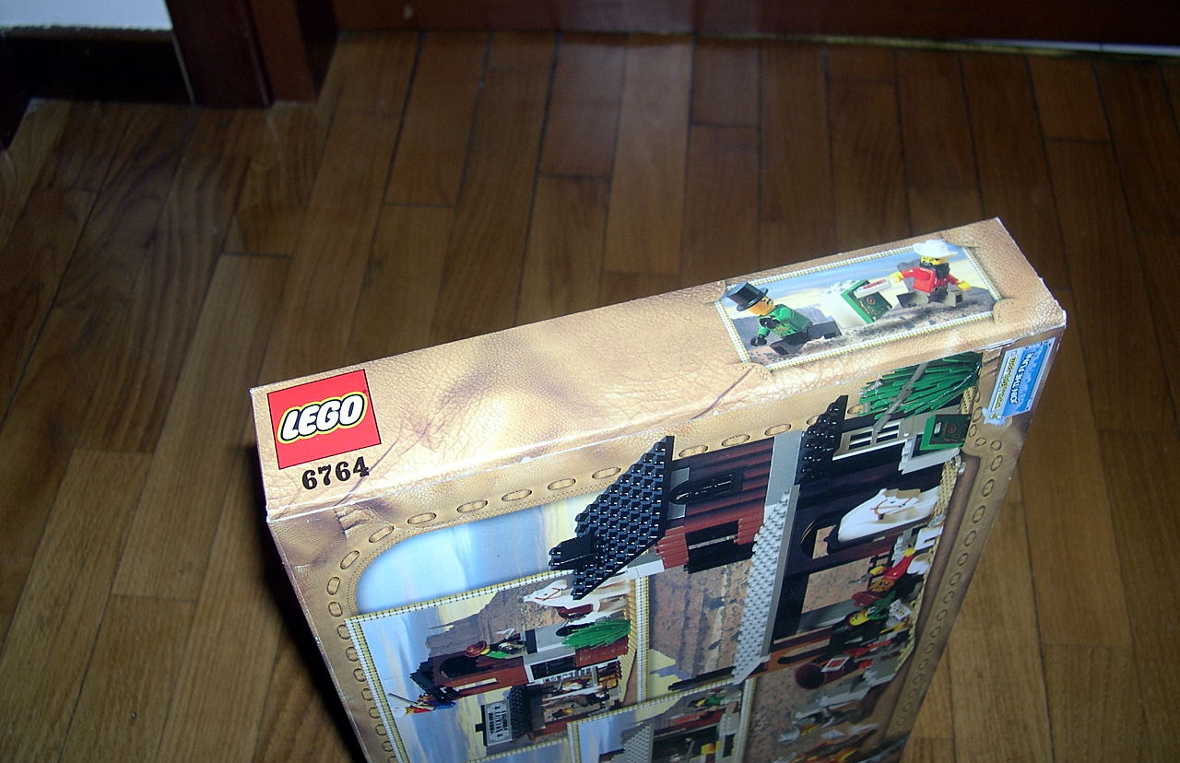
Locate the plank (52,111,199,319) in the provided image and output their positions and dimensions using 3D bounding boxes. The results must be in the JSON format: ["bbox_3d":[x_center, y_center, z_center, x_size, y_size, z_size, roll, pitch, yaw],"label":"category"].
[{"bbox_3d":[-0.362,-0.138,1.027,0.057,0.015,0.225,4,54,3],"label":"plank"}]

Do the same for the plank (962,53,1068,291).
[{"bbox_3d":[0.338,-0.171,1.041,0.057,0.015,0.266,3,54,3],"label":"plank"}]

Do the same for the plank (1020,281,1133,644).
[{"bbox_3d":[0.316,0.051,0.880,0.057,0.015,0.288,4,54,3],"label":"plank"}]

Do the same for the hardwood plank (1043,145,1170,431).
[{"bbox_3d":[0.385,-0.076,0.971,0.057,0.015,0.286,3,54,3],"label":"hardwood plank"}]

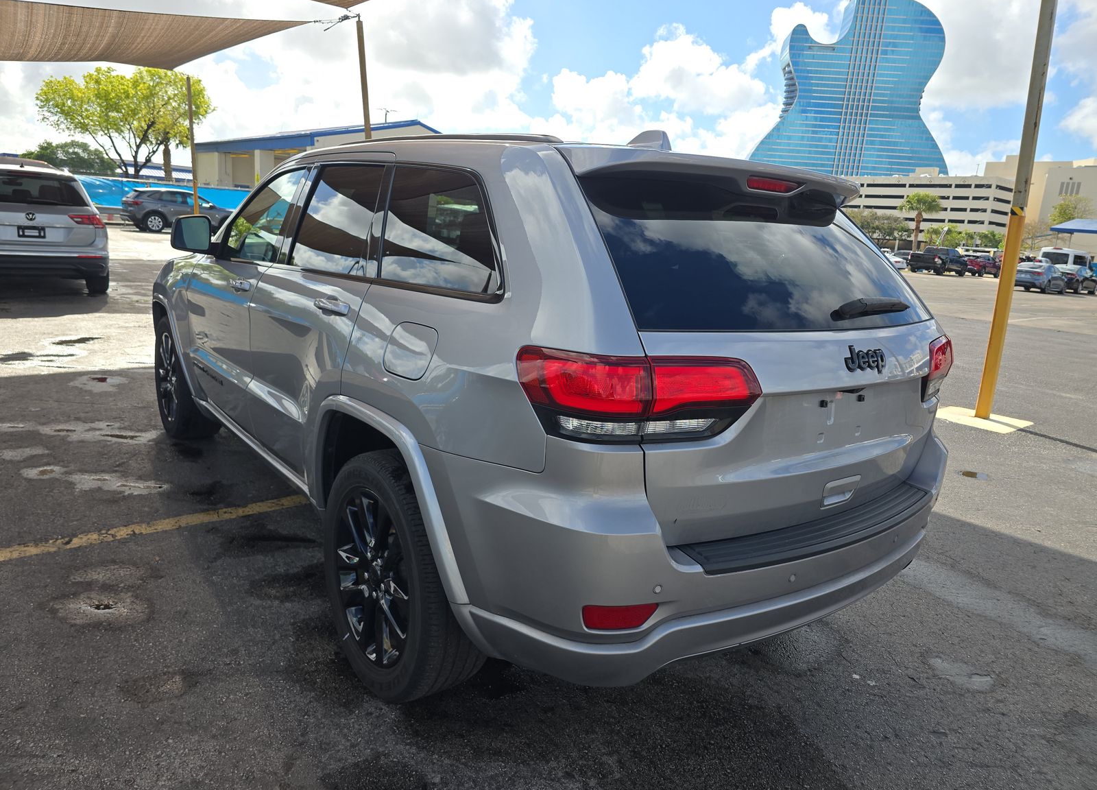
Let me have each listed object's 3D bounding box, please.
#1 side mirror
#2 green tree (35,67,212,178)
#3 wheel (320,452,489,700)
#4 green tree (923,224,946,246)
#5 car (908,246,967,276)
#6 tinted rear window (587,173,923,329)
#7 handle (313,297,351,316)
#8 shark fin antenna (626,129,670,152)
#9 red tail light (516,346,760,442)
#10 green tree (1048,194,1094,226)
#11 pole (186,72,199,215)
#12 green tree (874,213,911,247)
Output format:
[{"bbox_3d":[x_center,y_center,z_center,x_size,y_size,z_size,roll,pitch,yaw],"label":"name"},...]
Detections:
[{"bbox_3d":[-1.686,-0.765,3.466,0.235,0.190,0.150,-5,16,-37],"label":"side mirror"},{"bbox_3d":[-22.440,-13.365,38.830,7.990,7.740,7.190,-3,14,-29],"label":"green tree"},{"bbox_3d":[-0.450,0.536,2.266,0.270,0.770,0.770,-5,16,-37],"label":"wheel"},{"bbox_3d":[46.389,-18.210,88.512,2.470,4.780,2.220,10,14,26],"label":"green tree"},{"bbox_3d":[28.201,-9.625,52.425,5.850,1.940,2.050,-6,17,-39],"label":"car"},{"bbox_3d":[0.657,-0.399,2.061,1.360,0.490,0.130,-5,-28,-37],"label":"tinted rear window"},{"bbox_3d":[-0.681,-0.282,2.318,0.055,0.050,0.250,-6,17,-38],"label":"handle"},{"bbox_3d":[0.326,-0.848,2.441,0.070,0.070,0.175,-5,16,-37],"label":"shark fin antenna"},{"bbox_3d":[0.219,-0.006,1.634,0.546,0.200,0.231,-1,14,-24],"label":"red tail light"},{"bbox_3d":[49.964,-15.390,70.843,3.480,7.860,3.130,12,15,33],"label":"green tree"},{"bbox_3d":[-10.763,-7.102,22.175,0.150,4.880,0.150,-5,14,-25],"label":"pole"},{"bbox_3d":[33.216,-15.044,70.091,3.600,5.200,3.600,4,13,0],"label":"green tree"}]

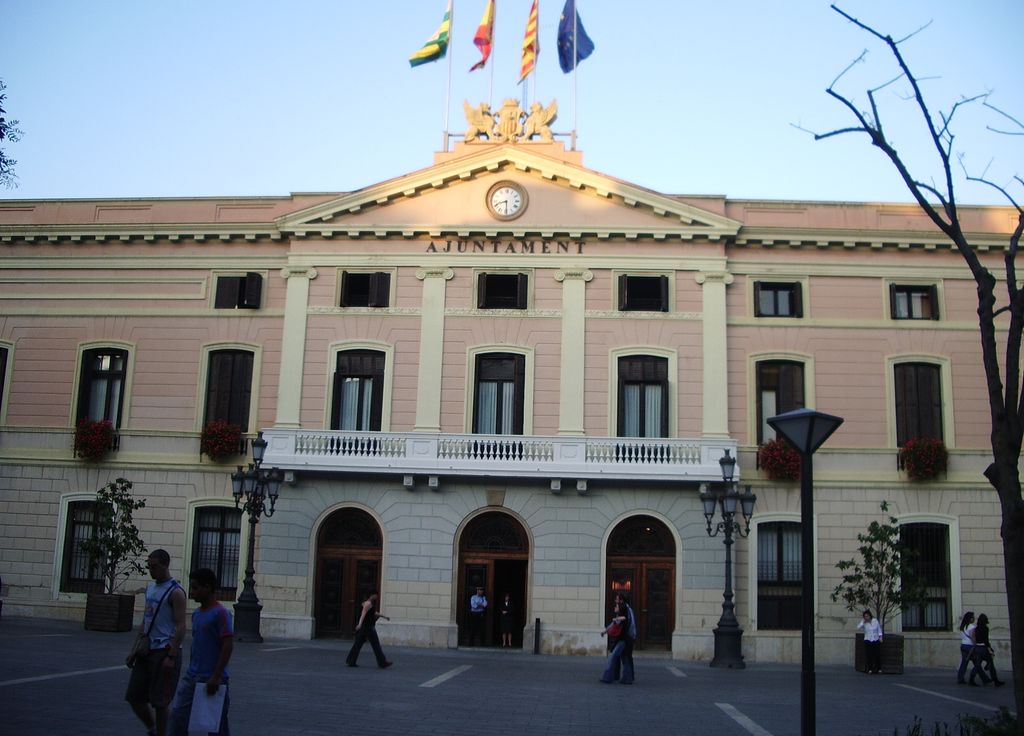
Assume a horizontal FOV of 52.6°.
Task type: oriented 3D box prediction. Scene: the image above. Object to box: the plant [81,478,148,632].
[{"bbox_3d":[-11.111,5.209,28.981,1.650,4.120,1.600,1,-12,4],"label":"plant"}]

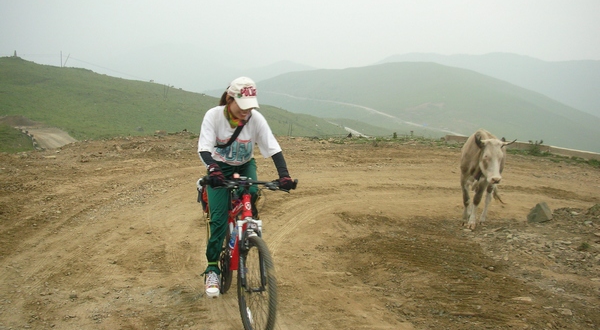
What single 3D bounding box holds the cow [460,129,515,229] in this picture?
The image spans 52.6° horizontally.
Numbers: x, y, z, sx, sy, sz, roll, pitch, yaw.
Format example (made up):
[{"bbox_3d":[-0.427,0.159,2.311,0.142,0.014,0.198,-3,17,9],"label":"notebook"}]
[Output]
[{"bbox_3d":[2.354,0.133,7.700,0.560,1.170,1.800,2,7,17],"label":"cow"}]

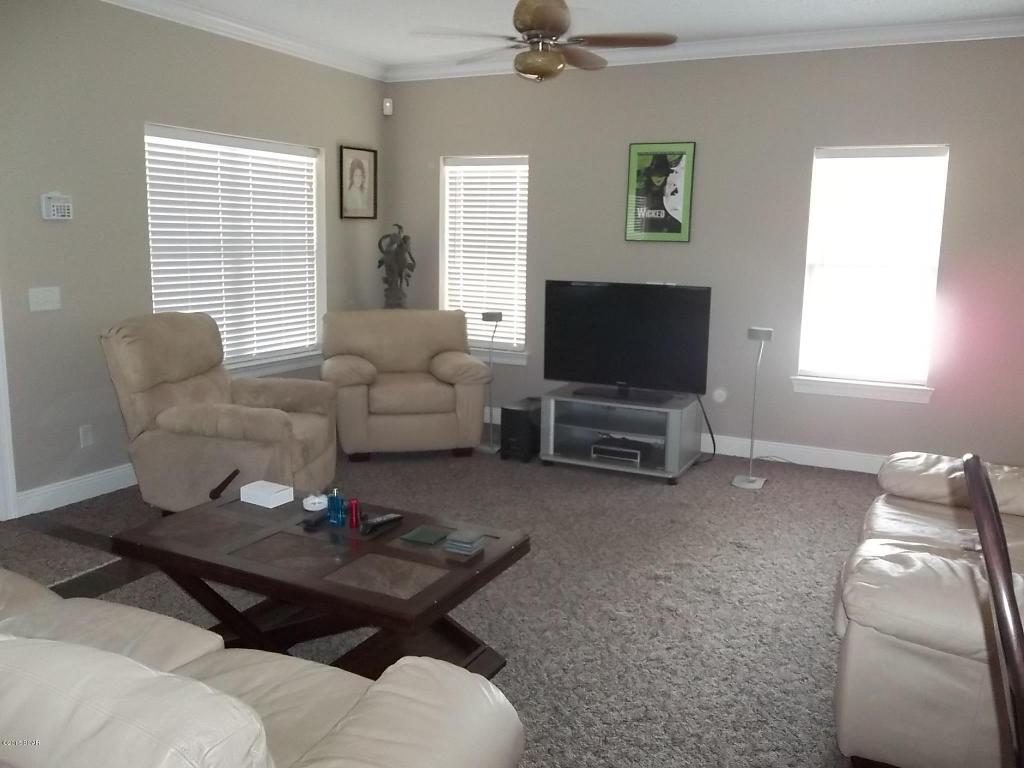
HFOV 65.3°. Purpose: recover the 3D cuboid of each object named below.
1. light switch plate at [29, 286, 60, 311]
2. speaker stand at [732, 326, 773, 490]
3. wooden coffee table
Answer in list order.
[{"bbox_3d":[-2.397,-0.437,4.109,0.012,0.116,0.163,6,12,26],"label":"light switch plate"},{"bbox_3d":[1.512,0.147,4.980,0.175,0.985,0.185,9,13,35],"label":"speaker stand"},{"bbox_3d":[-0.686,0.777,2.928,1.326,0.458,0.702,6,12,24],"label":"wooden coffee table"}]

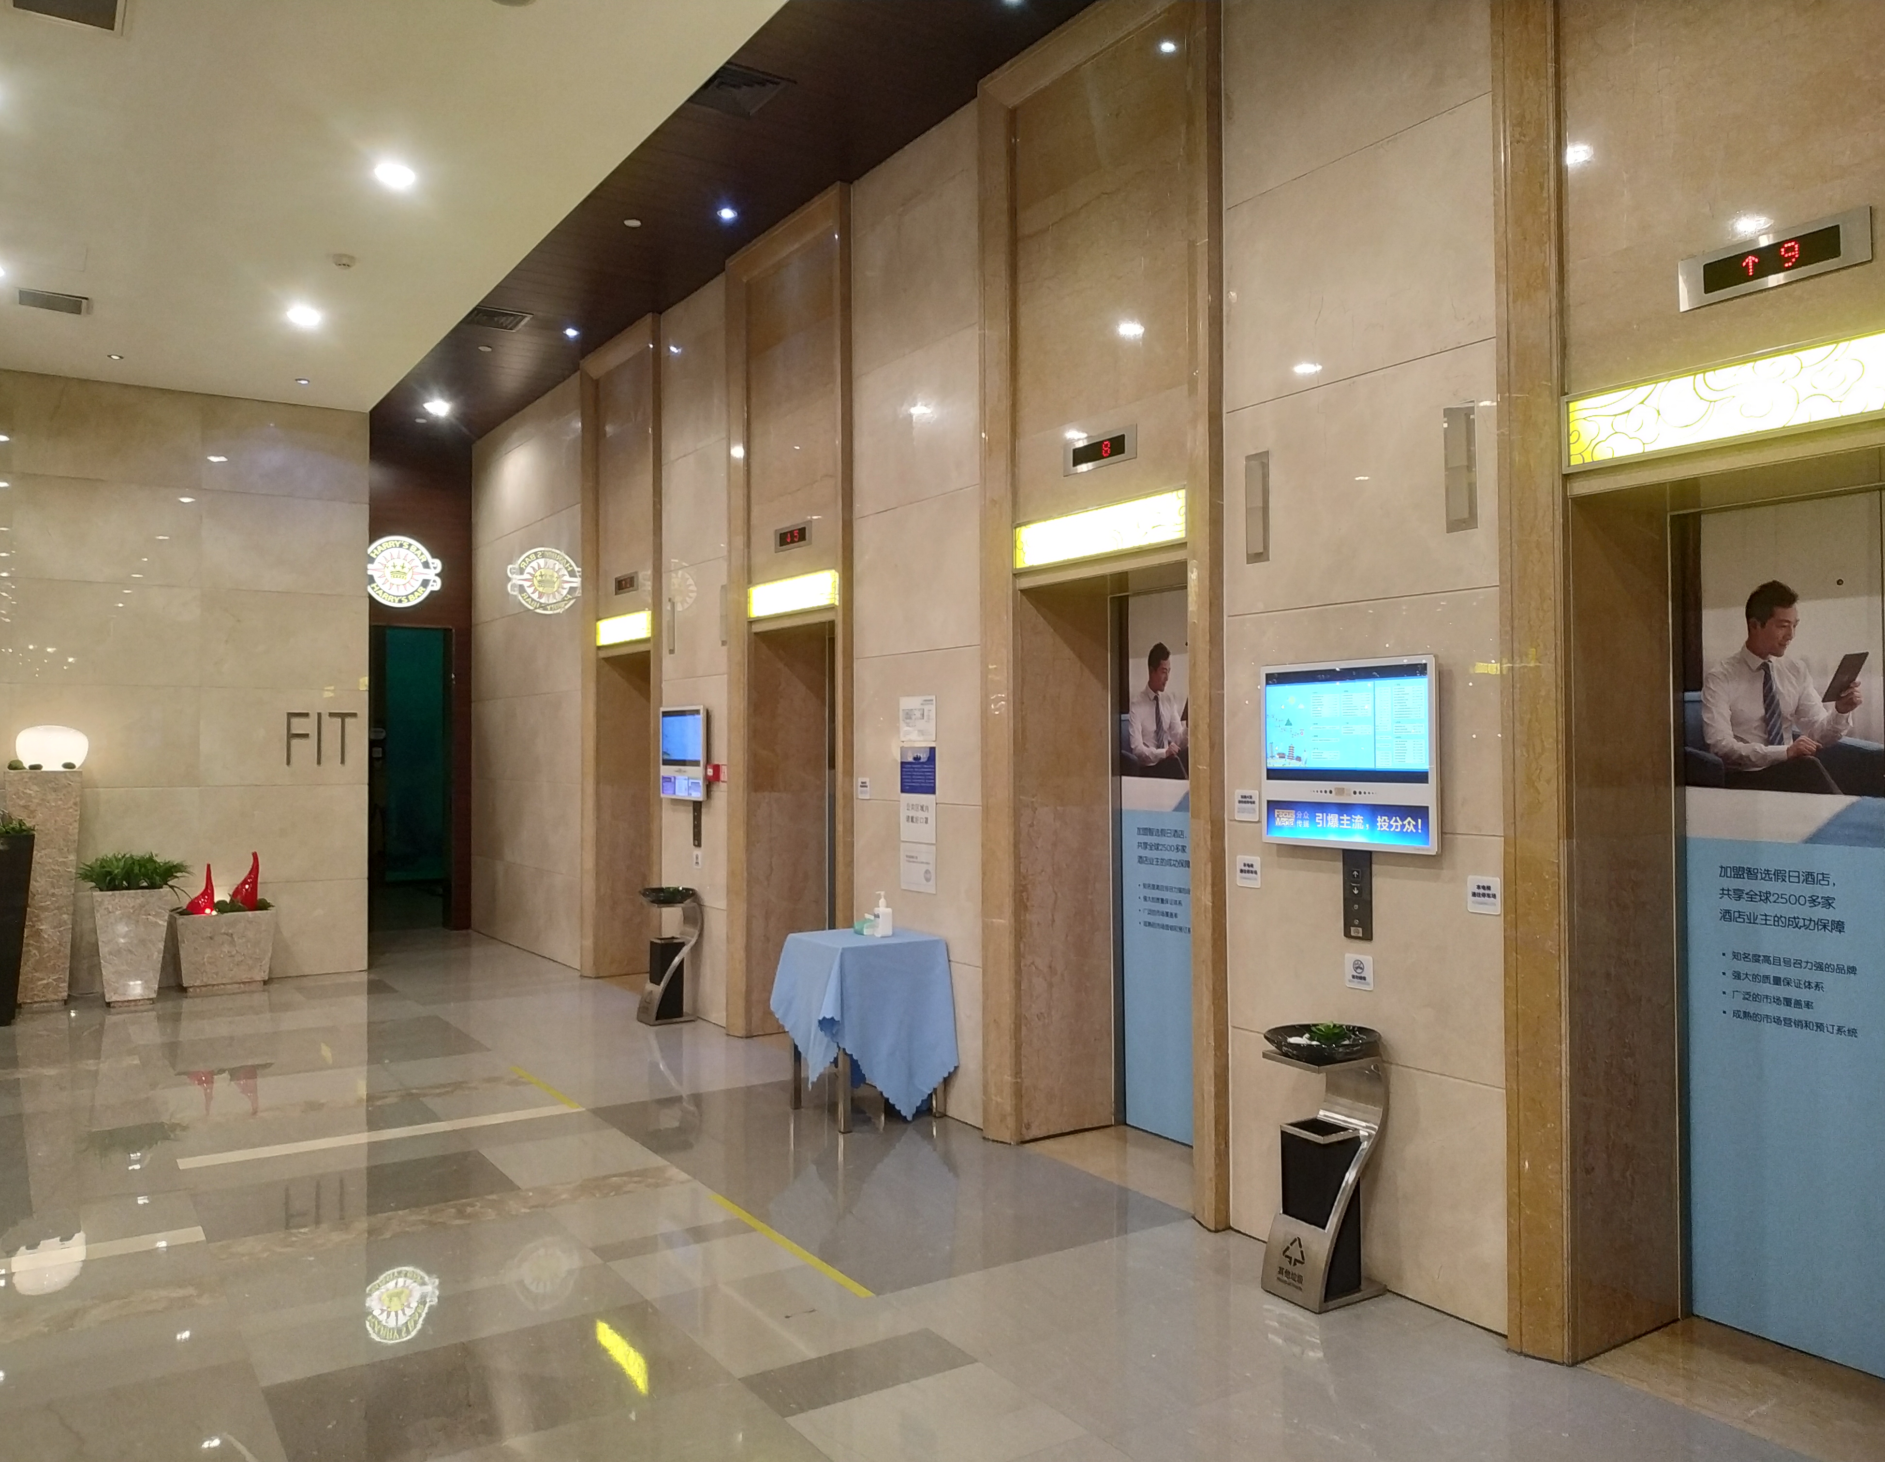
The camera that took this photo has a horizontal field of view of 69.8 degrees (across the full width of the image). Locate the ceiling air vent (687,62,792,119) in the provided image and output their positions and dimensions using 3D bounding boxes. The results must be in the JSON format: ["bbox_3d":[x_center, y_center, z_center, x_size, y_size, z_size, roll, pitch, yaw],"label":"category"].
[{"bbox_3d":[-0.861,-2.637,5.520,0.387,0.047,0.395,0,-1,-34],"label":"ceiling air vent"}]

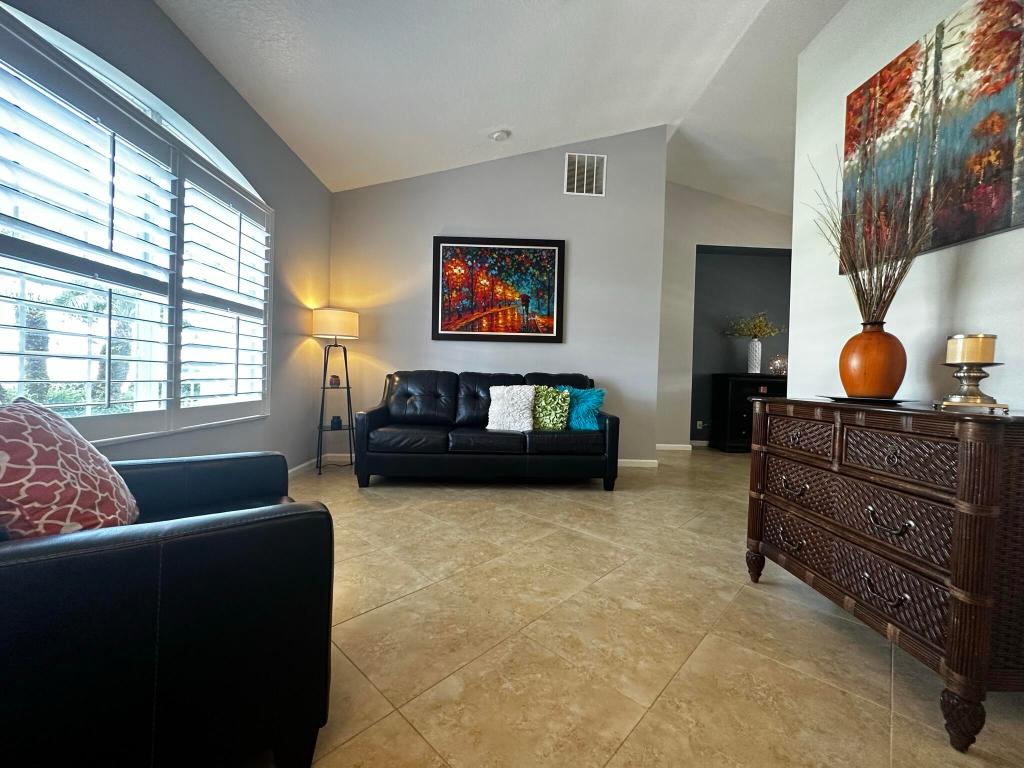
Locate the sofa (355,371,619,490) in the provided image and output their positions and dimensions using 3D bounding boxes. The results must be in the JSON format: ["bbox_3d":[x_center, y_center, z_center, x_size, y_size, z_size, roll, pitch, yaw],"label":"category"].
[{"bbox_3d":[-0.206,0.388,3.933,2.190,0.975,0.960,1,1,-2],"label":"sofa"}]

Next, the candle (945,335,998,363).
[{"bbox_3d":[1.330,-0.097,1.200,0.094,0.078,0.094,1,1,-2],"label":"candle"}]

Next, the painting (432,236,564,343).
[{"bbox_3d":[-0.139,-1.011,4.457,1.420,1.112,0.040,1,1,-2],"label":"painting"}]

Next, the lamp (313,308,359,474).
[{"bbox_3d":[-1.710,0.073,4.000,0.410,1.530,0.410,1,1,-2],"label":"lamp"}]

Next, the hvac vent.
[{"bbox_3d":[0.798,-2.265,4.476,0.448,0.448,0.020,1,1,-2],"label":"hvac vent"}]

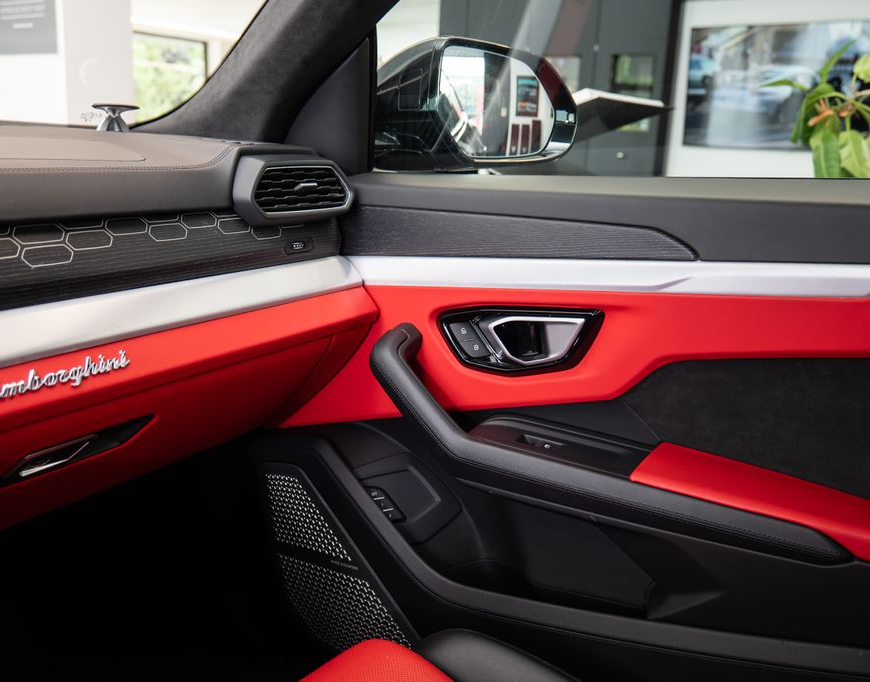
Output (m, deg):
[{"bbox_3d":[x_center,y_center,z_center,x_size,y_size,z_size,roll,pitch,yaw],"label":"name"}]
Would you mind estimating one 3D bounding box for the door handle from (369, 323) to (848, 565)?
[{"bbox_3d":[0.158,0.087,0.750,0.476,0.160,0.093,8,12,25],"label":"door handle"}]

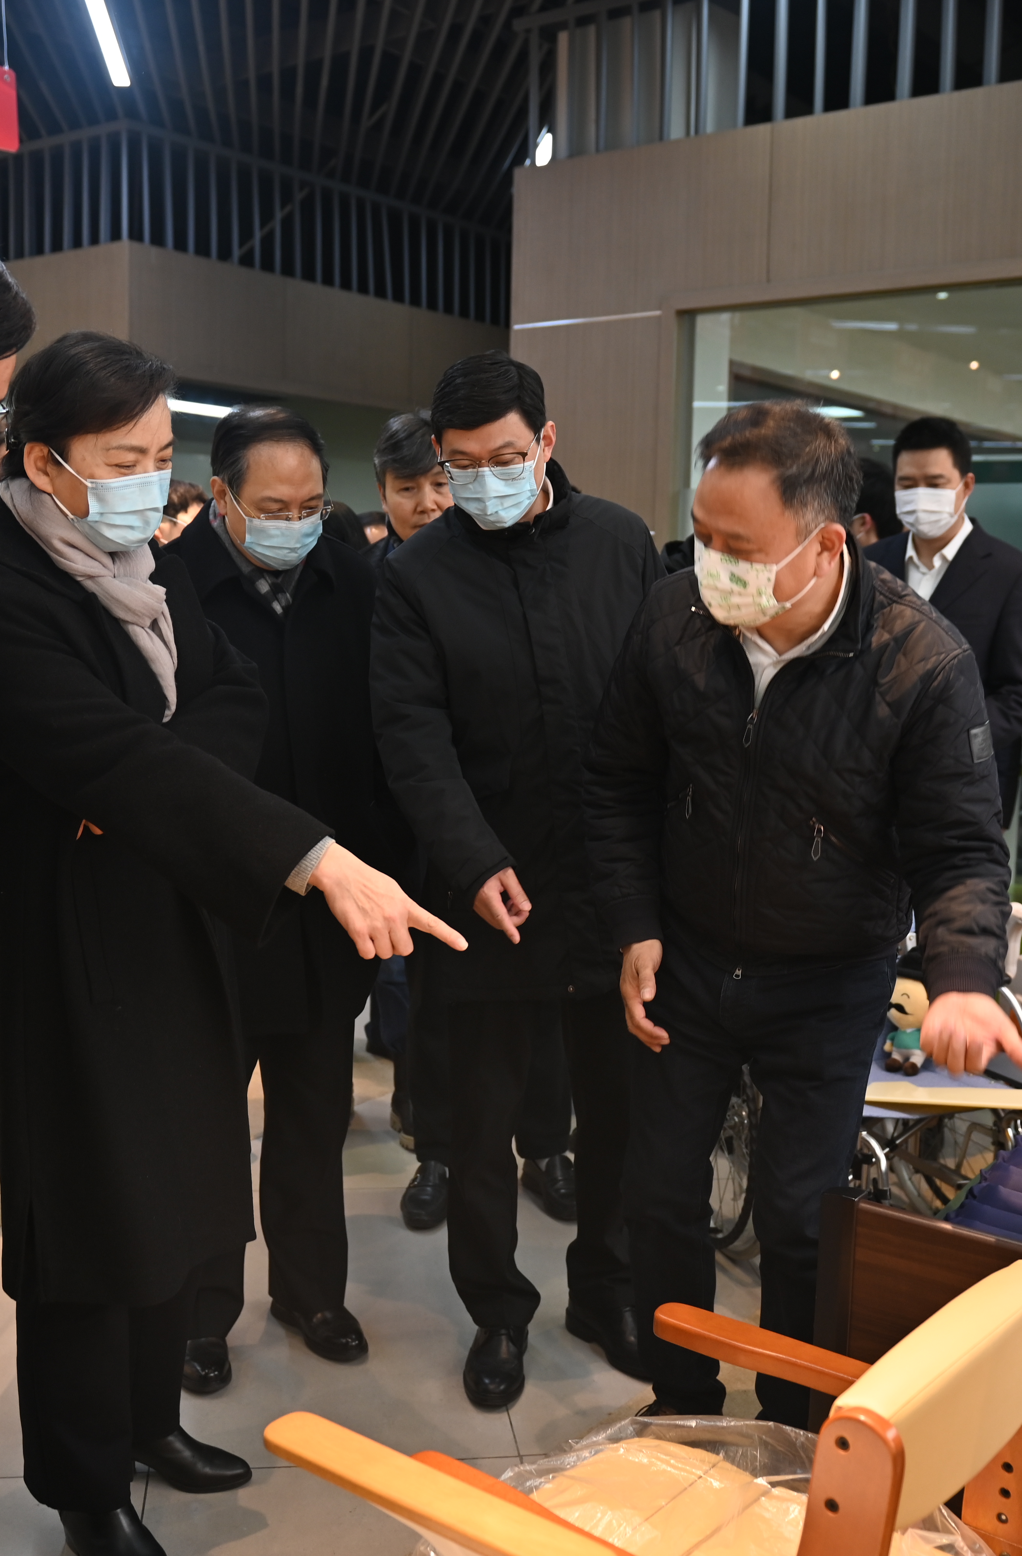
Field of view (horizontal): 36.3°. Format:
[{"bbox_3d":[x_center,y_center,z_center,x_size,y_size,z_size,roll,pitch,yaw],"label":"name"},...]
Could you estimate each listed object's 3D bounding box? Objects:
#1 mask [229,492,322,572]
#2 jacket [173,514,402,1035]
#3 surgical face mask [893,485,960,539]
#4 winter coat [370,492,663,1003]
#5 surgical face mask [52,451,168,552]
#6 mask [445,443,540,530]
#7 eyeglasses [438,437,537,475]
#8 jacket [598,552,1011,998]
[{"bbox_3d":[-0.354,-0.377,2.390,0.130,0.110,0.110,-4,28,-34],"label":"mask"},{"bbox_3d":[-0.390,-0.004,2.550,0.490,0.830,0.320,-2,7,-22],"label":"jacket"},{"bbox_3d":[0.871,-0.554,3.250,0.145,0.110,0.090,5,15,38],"label":"surgical face mask"},{"bbox_3d":[0.019,-0.051,2.470,0.530,0.800,0.370,1,7,3],"label":"winter coat"},{"bbox_3d":[-0.502,-0.346,1.960,0.090,0.110,0.145,24,16,29],"label":"surgical face mask"},{"bbox_3d":[-0.029,-0.440,2.400,0.145,0.110,0.090,-3,33,10],"label":"mask"},{"bbox_3d":[-0.031,-0.472,2.310,0.140,0.050,0.135,2,27,14],"label":"eyeglasses"},{"bbox_3d":[0.395,-0.016,2.140,0.560,0.600,0.390,3,7,24],"label":"jacket"}]

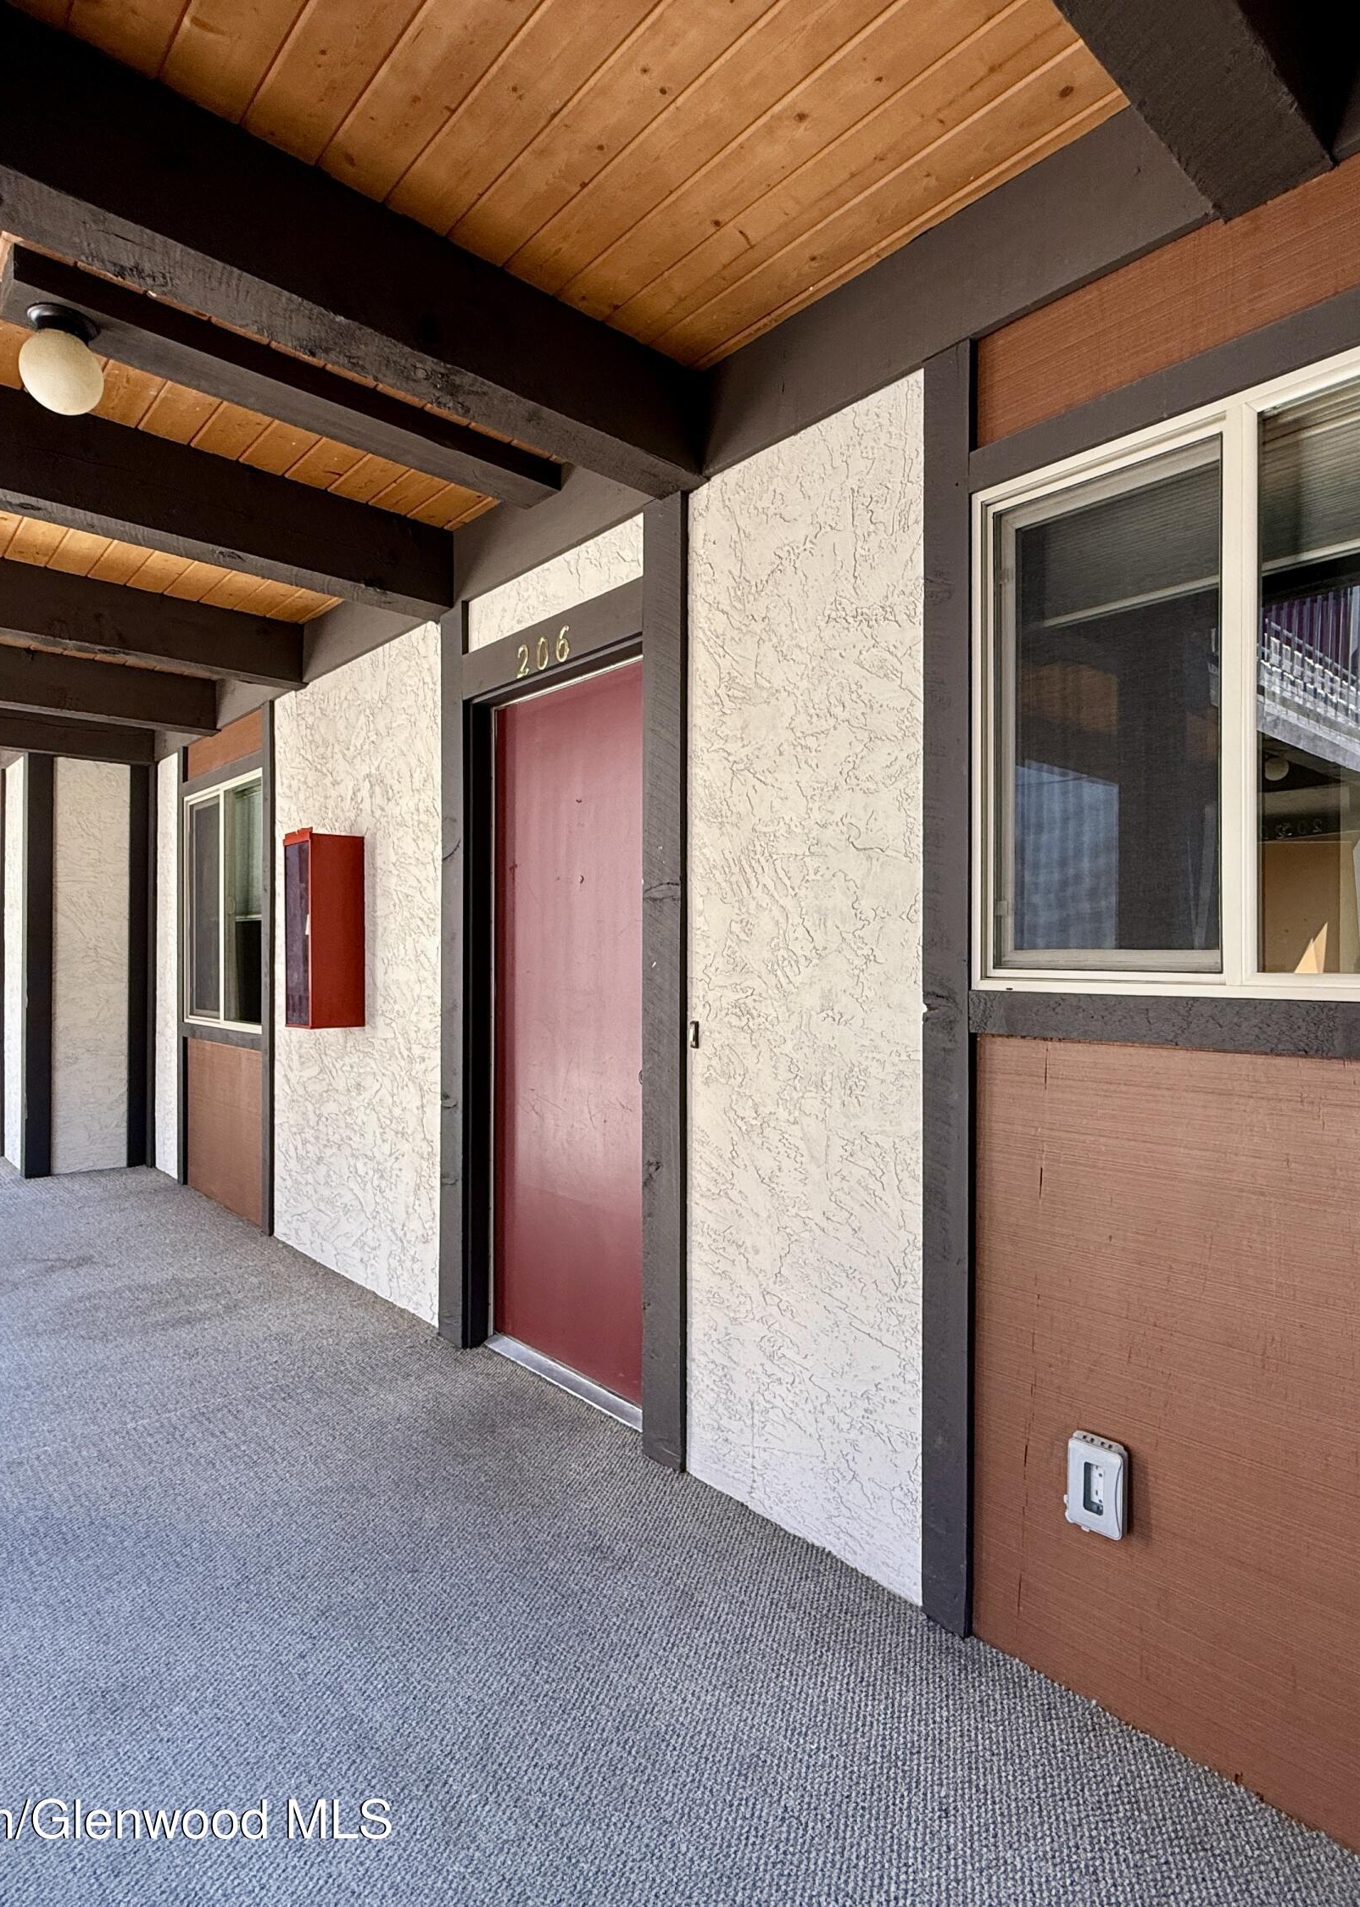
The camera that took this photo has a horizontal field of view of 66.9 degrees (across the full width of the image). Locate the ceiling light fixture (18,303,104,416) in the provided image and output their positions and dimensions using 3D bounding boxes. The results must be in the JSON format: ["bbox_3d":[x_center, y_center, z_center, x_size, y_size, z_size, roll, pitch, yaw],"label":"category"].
[{"bbox_3d":[-1.227,-1.168,2.049,0.150,0.175,0.150,0,0,-42],"label":"ceiling light fixture"}]

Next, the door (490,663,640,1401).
[{"bbox_3d":[-0.267,0.225,3.026,0.050,2.040,0.915,0,0,-42],"label":"door"}]

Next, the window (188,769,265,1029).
[{"bbox_3d":[-2.276,-0.235,5.172,0.080,1.220,1.210,0,0,-42],"label":"window"}]

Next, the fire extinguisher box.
[{"bbox_3d":[-1.409,-0.085,4.084,0.215,0.752,0.261,1,-1,-41],"label":"fire extinguisher box"}]

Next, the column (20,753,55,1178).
[{"bbox_3d":[-3.748,0.065,6.017,0.140,2.486,0.061,1,-1,-41],"label":"column"}]

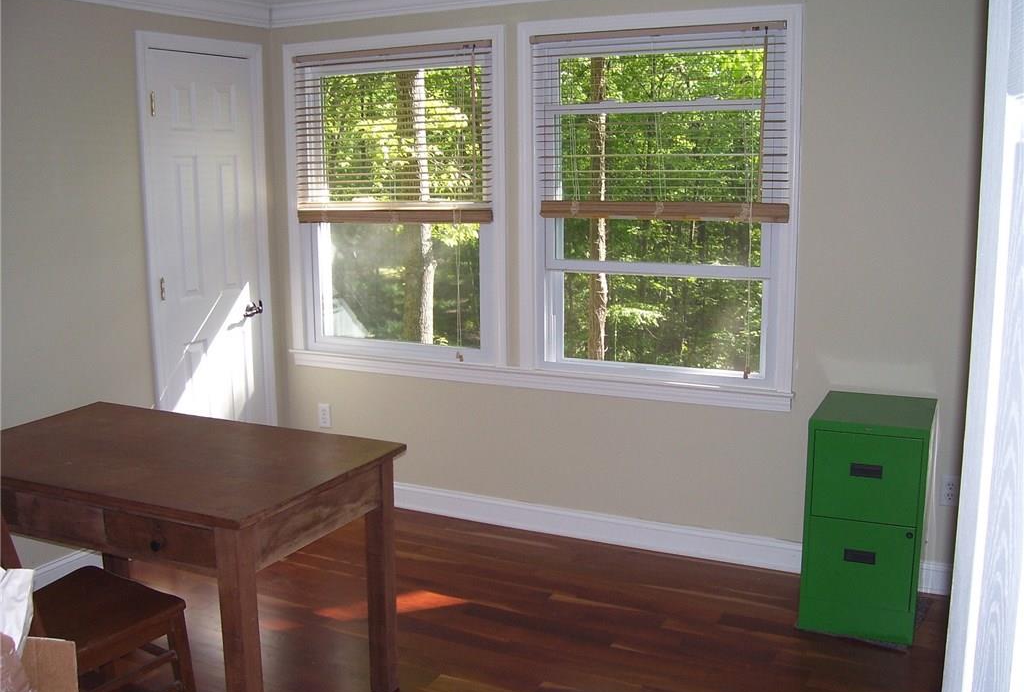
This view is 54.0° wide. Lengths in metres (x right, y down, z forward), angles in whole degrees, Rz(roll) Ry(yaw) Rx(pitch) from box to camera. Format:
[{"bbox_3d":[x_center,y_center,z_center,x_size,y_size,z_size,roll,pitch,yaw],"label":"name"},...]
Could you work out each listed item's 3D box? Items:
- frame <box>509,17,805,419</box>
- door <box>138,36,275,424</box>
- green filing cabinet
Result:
[{"bbox_3d":[0.553,-0.532,3.923,1.146,1.495,0.110,5,12,26],"label":"frame"},{"bbox_3d":[-1.308,-0.260,4.387,0.070,2.137,0.761,5,12,26],"label":"door"},{"bbox_3d":[1.236,0.575,3.476,0.384,0.749,0.458,4,11,25],"label":"green filing cabinet"}]

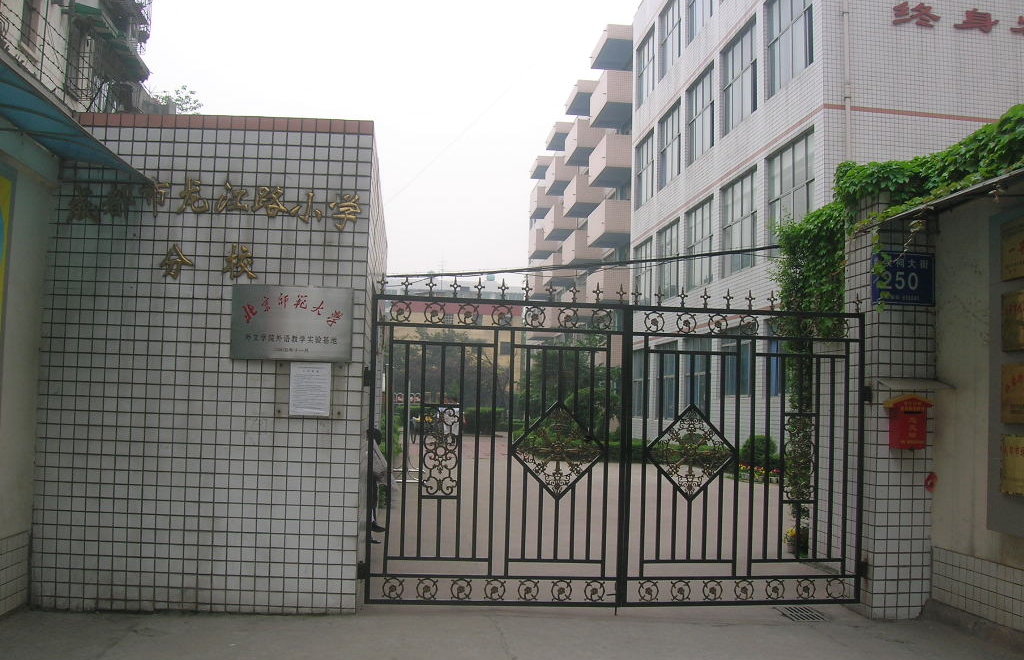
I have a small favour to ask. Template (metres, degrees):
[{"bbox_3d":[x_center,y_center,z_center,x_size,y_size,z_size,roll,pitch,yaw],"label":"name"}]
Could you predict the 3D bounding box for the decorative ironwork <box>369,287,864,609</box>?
[{"bbox_3d":[0.824,0.835,7.236,3.628,2.291,0.080,2,-3,-6],"label":"decorative ironwork"}]

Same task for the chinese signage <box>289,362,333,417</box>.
[{"bbox_3d":[-1.387,0.411,6.915,0.281,0.370,0.015,2,-3,-3],"label":"chinese signage"}]

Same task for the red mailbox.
[{"bbox_3d":[2.872,0.666,7.289,0.317,0.402,0.151,2,-3,-6],"label":"red mailbox"}]

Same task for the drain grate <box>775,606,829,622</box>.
[{"bbox_3d":[2.110,2.079,7.322,0.251,0.030,0.442,2,-3,-4],"label":"drain grate"}]

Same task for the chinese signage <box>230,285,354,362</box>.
[{"bbox_3d":[-1.518,-0.044,6.925,0.844,0.512,0.035,2,-3,-3],"label":"chinese signage"}]

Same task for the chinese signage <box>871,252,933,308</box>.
[{"bbox_3d":[2.895,-0.375,7.408,0.523,0.402,0.030,2,-3,-6],"label":"chinese signage"}]

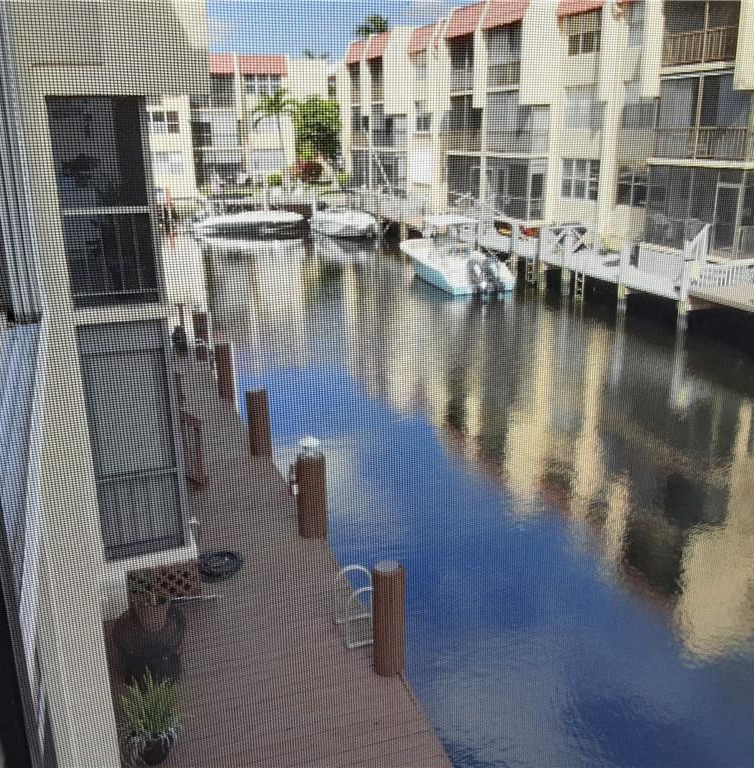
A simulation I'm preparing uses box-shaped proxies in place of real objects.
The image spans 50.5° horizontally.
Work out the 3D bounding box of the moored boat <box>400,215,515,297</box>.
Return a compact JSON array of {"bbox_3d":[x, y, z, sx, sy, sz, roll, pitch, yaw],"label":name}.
[{"bbox_3d":[3.175,-5.849,34.786,2.650,2.600,8.700,-6,18,-15],"label":"moored boat"}]

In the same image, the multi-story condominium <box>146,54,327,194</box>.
[{"bbox_3d":[-11.944,-20.274,62.670,14.230,9.500,9.500,-7,18,-19],"label":"multi-story condominium"}]

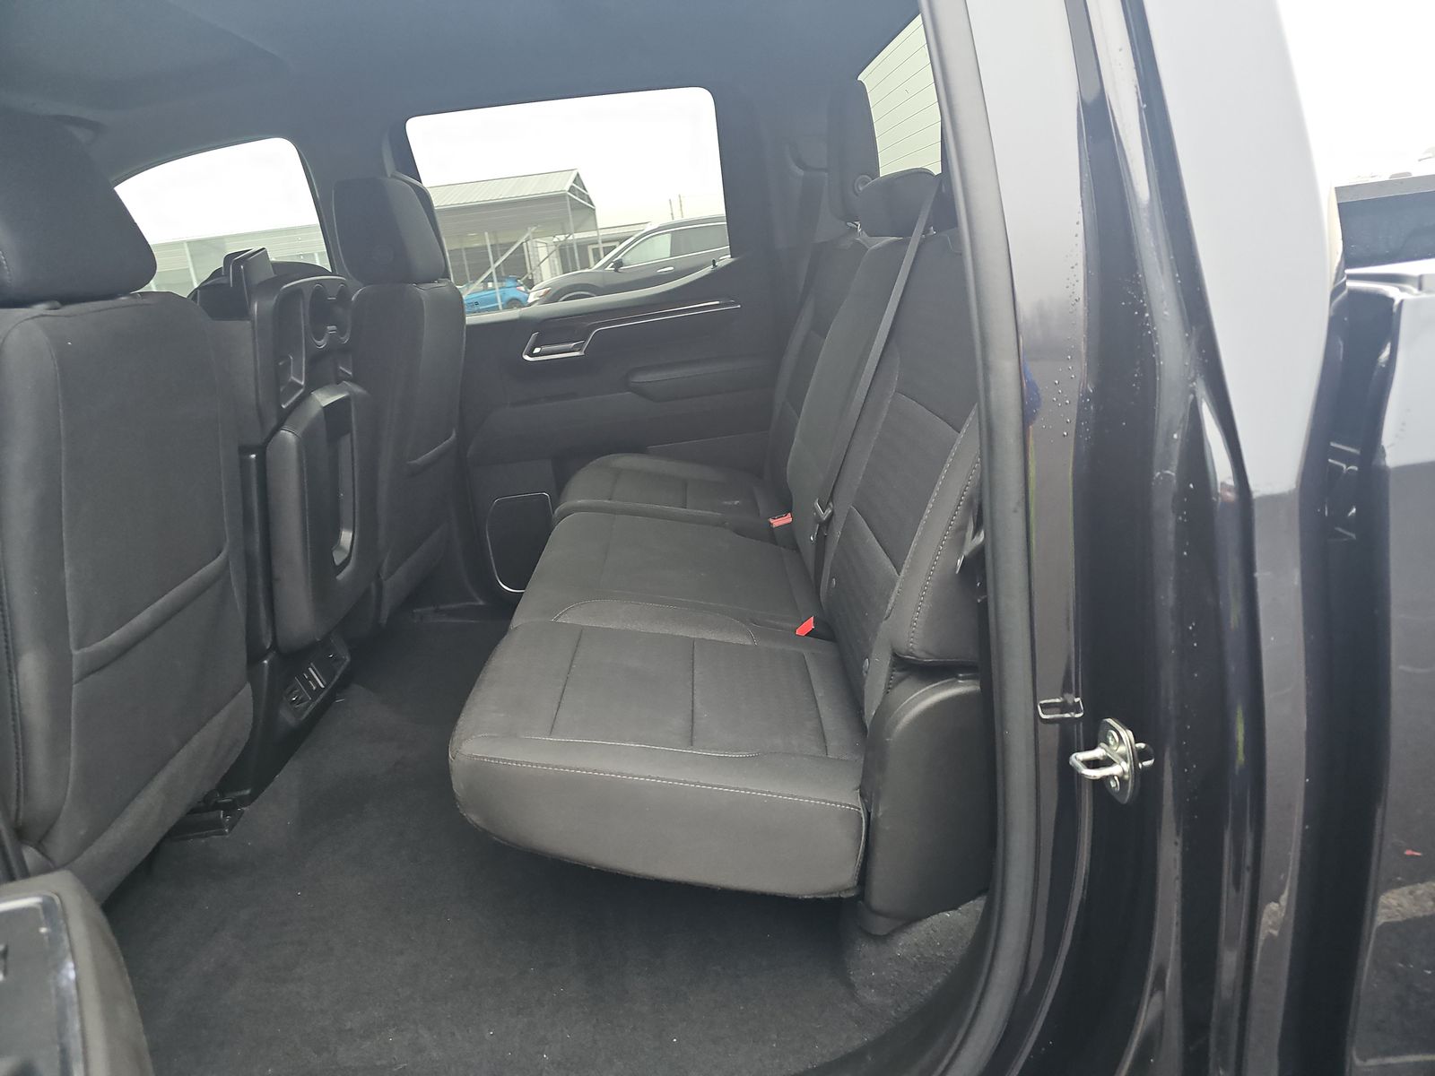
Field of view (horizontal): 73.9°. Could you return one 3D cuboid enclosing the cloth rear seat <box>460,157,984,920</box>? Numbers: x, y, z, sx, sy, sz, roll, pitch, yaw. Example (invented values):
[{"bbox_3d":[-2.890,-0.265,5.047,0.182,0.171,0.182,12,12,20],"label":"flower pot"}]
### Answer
[{"bbox_3d":[0.006,-0.240,1.689,0.730,1.040,1.430,-6,17,-1],"label":"cloth rear seat"}]

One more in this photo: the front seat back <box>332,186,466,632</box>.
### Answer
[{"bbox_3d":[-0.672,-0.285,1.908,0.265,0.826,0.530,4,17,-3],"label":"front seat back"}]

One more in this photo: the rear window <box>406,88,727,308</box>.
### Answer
[{"bbox_3d":[-0.333,-0.789,2.254,0.704,0.459,0.051,-6,32,0],"label":"rear window"}]

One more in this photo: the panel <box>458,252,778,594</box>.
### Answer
[{"bbox_3d":[-0.228,-0.255,2.384,0.857,0.785,0.153,-6,18,0],"label":"panel"}]

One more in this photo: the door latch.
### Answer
[{"bbox_3d":[0.309,0.181,0.765,0.053,0.065,0.043,-6,18,0],"label":"door latch"}]

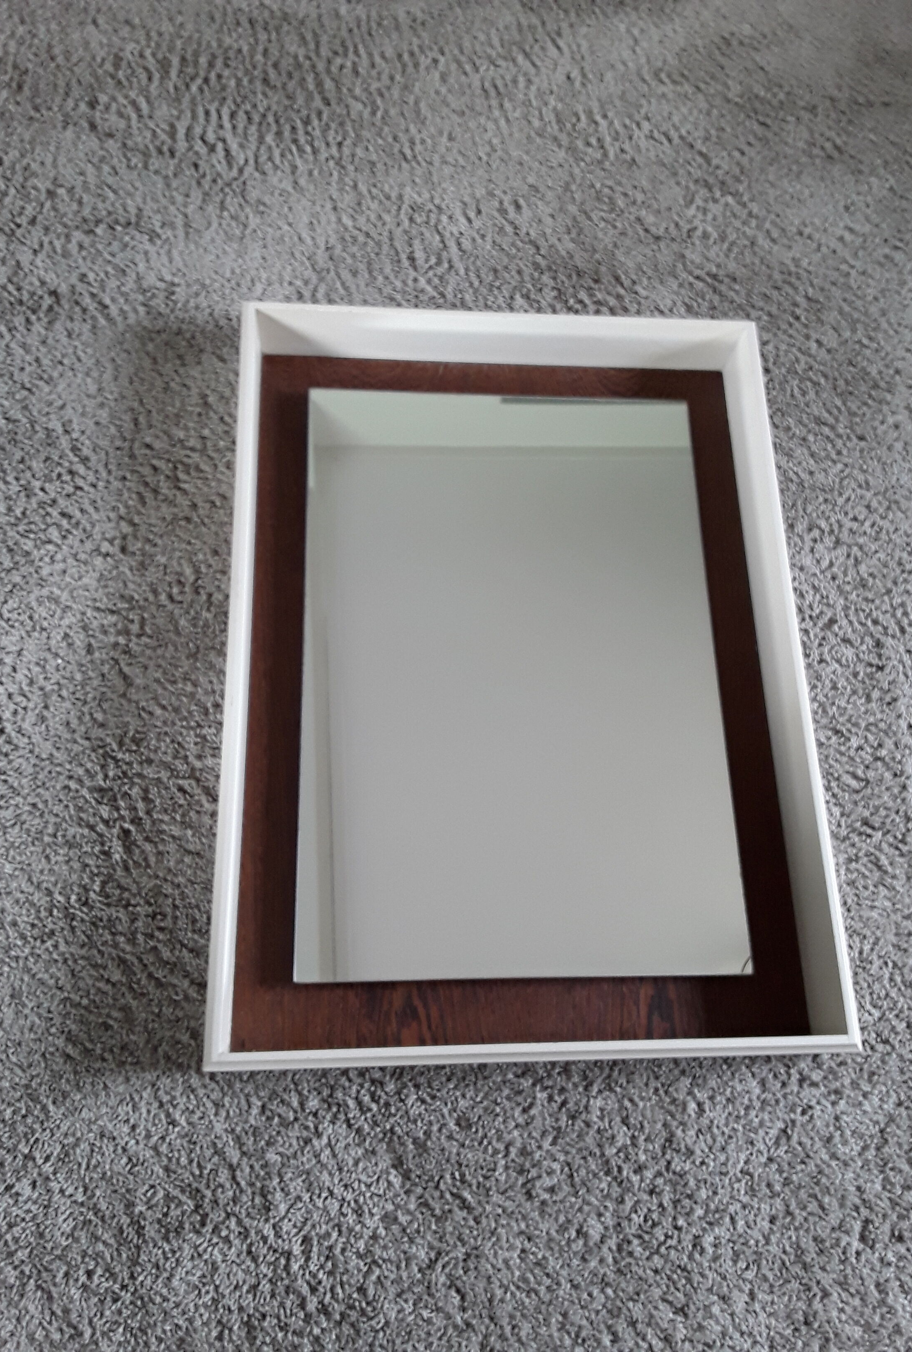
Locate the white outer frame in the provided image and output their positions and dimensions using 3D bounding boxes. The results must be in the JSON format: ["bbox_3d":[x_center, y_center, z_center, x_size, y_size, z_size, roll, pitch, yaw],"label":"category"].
[{"bbox_3d":[0.065,-0.021,1.164,0.617,0.098,0.840,0,70,-5],"label":"white outer frame"}]

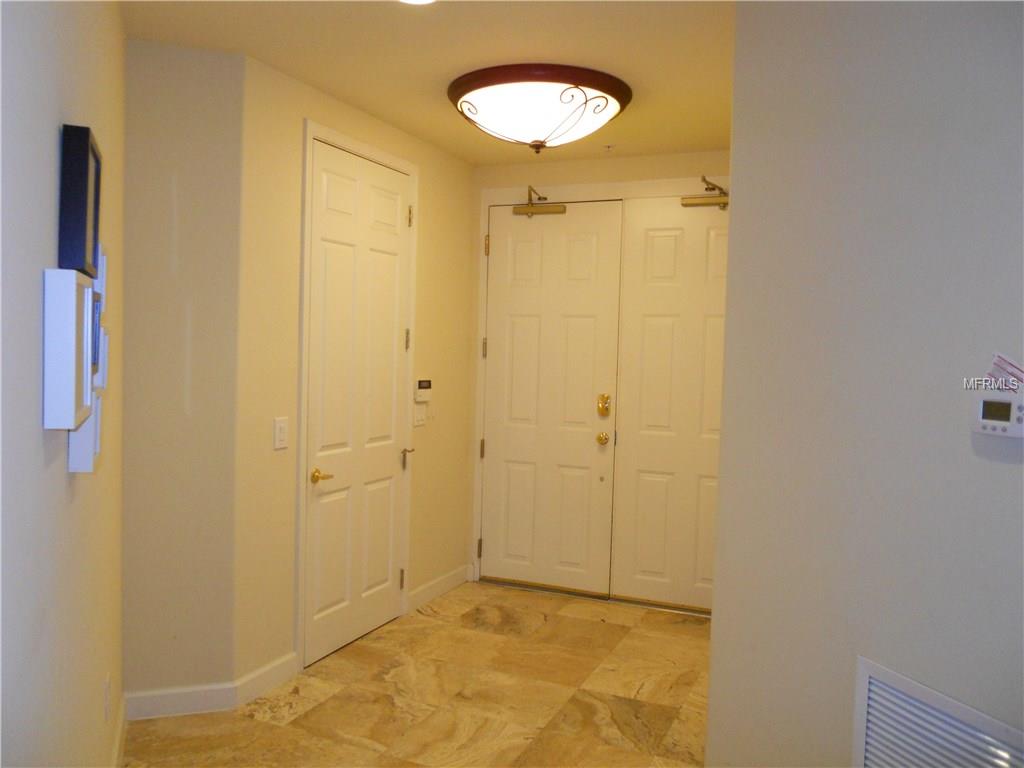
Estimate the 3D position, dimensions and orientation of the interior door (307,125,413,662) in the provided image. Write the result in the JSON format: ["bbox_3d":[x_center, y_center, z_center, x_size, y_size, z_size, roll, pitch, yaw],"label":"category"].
[{"bbox_3d":[-0.774,0.094,4.198,0.050,2.440,0.853,3,3,23],"label":"interior door"}]

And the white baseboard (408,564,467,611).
[{"bbox_3d":[-0.440,1.240,5.053,0.018,0.107,0.764,3,3,23],"label":"white baseboard"}]

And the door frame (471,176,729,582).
[{"bbox_3d":[0.632,0.104,4.978,1.749,2.400,0.060,3,3,23],"label":"door frame"}]

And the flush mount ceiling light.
[{"bbox_3d":[0.119,-1.161,3.650,0.806,0.280,0.806,2,3,0],"label":"flush mount ceiling light"}]

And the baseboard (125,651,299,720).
[{"bbox_3d":[-1.202,1.290,3.493,0.745,0.110,0.180,-1,4,-42],"label":"baseboard"}]

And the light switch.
[{"bbox_3d":[-1.007,0.217,3.627,0.012,0.131,0.086,3,3,23],"label":"light switch"}]

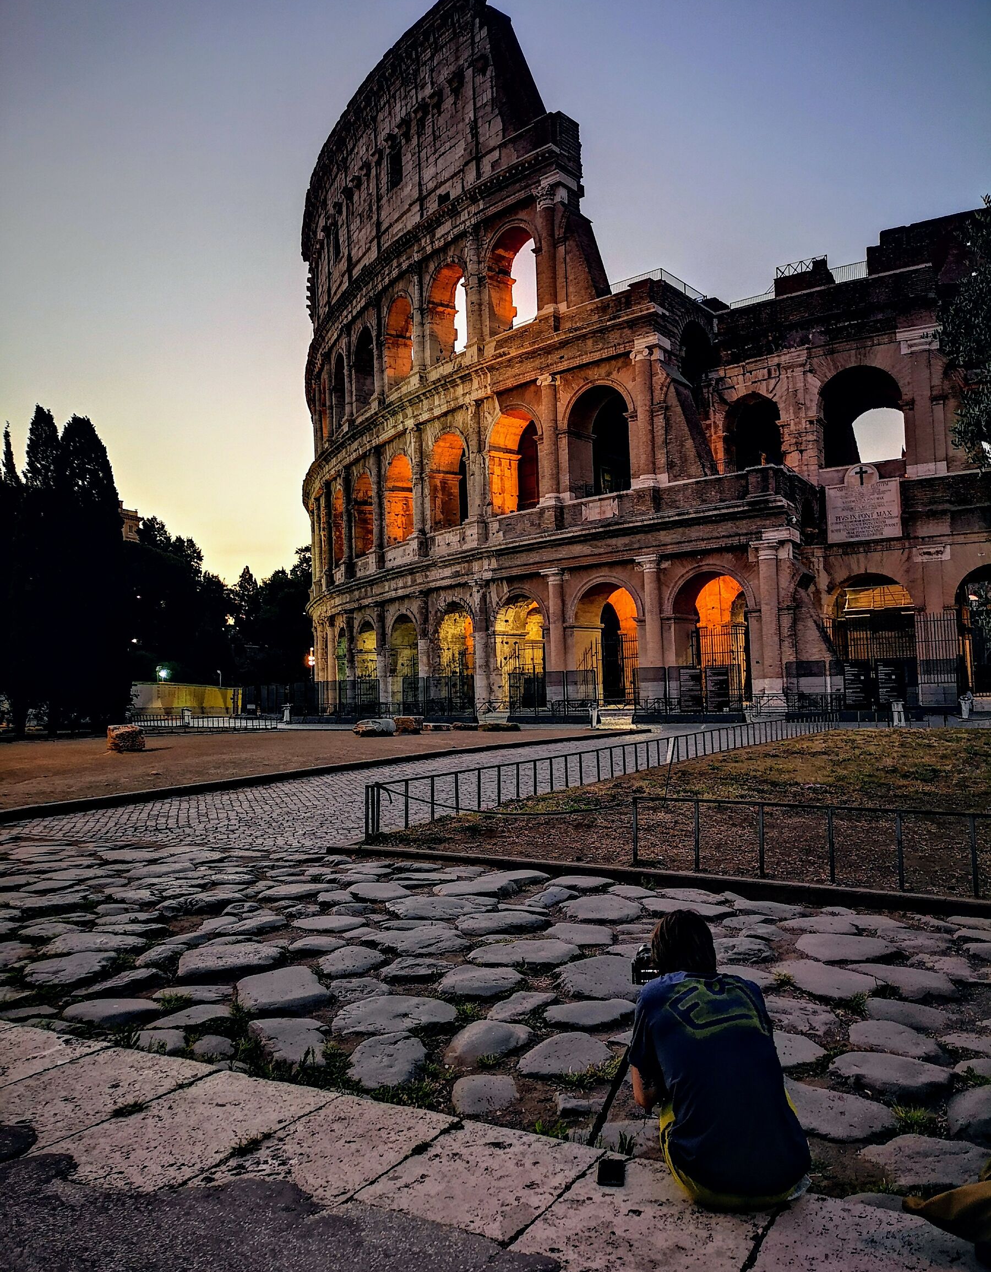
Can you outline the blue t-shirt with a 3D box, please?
[{"bbox_3d":[0.710,1.399,3.259,0.510,0.570,0.420,-2,-5,16],"label":"blue t-shirt"}]

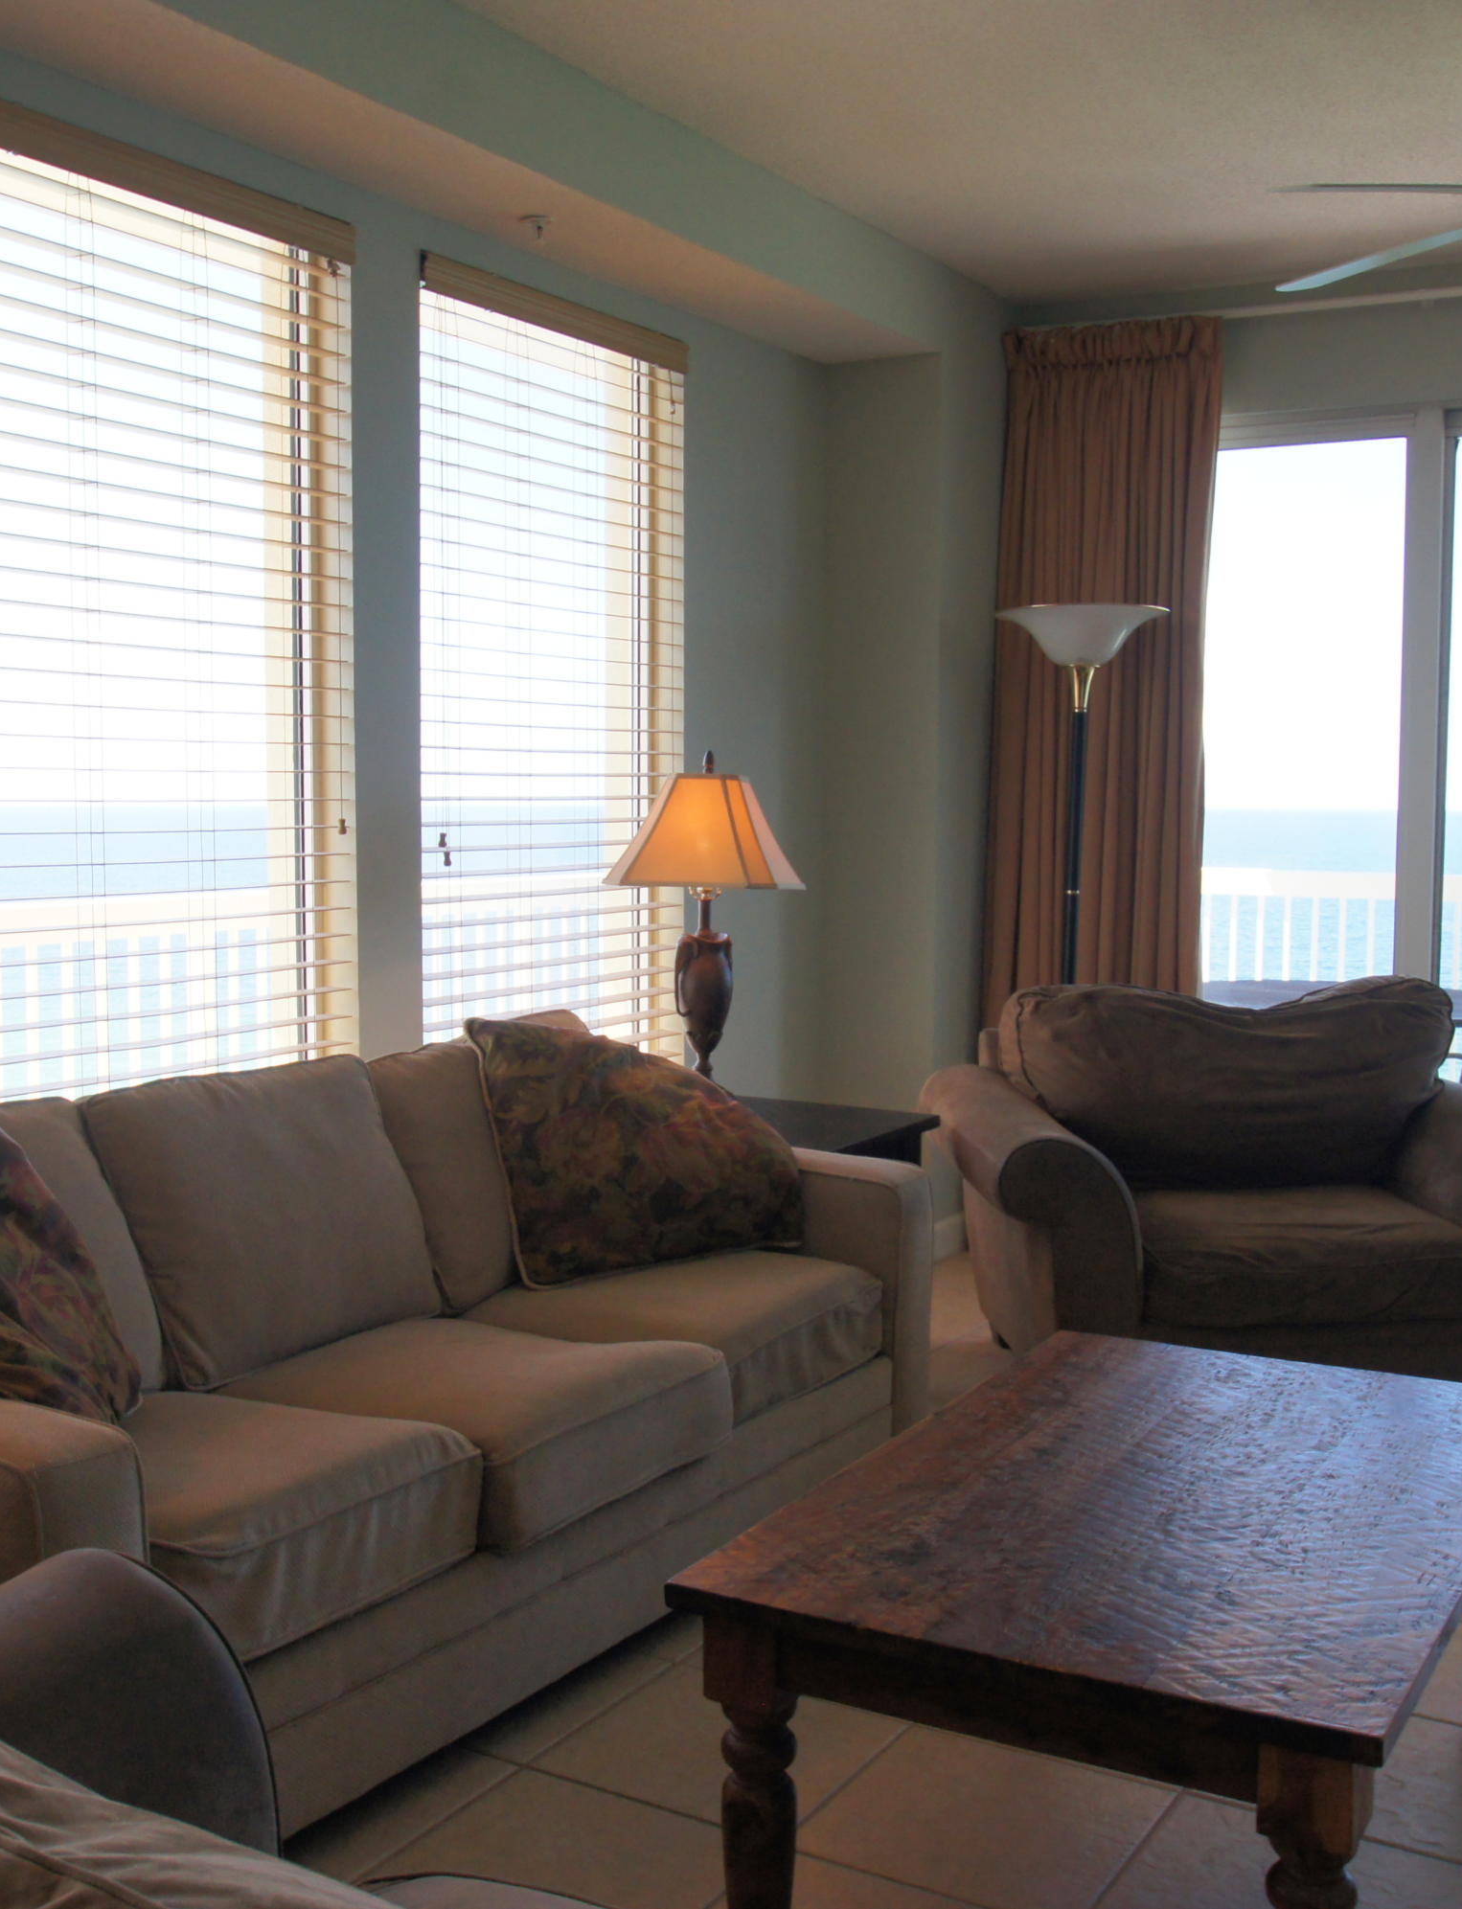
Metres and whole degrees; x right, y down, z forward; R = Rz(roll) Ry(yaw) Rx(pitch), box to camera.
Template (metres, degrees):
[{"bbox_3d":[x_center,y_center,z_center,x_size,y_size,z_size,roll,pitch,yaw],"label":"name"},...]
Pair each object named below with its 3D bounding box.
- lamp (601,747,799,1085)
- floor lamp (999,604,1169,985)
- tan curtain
[{"bbox_3d":[-0.048,-0.034,4.065,0.380,0.786,0.380,1,4,15],"label":"lamp"},{"bbox_3d":[0.936,0.011,5.251,0.460,1.908,0.460,3,5,32],"label":"floor lamp"},{"bbox_3d":[1.020,-0.439,5.348,0.630,2.526,0.150,2,5,32],"label":"tan curtain"}]

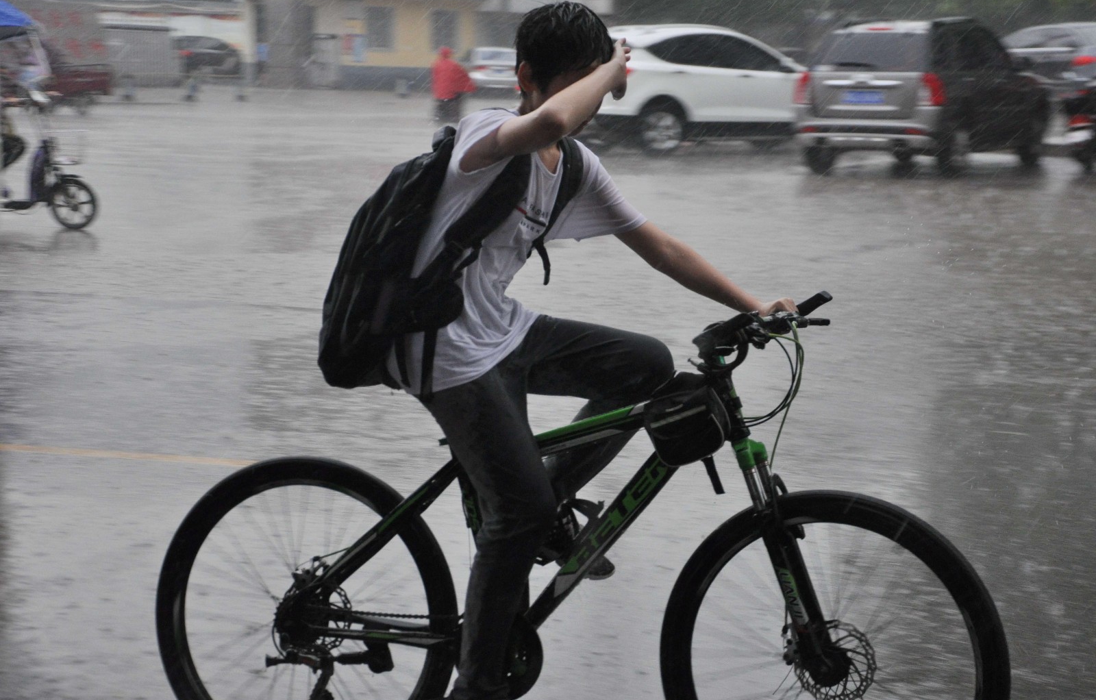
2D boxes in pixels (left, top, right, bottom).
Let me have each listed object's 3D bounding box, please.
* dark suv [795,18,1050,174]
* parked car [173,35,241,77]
[{"bbox_3d":[4.470,-3.000,21.350,1.830,1.730,4.420,6,11,31],"label":"dark suv"},{"bbox_3d":[-11.931,-10.098,63.000,1.790,1.500,4.500,4,10,18],"label":"parked car"}]

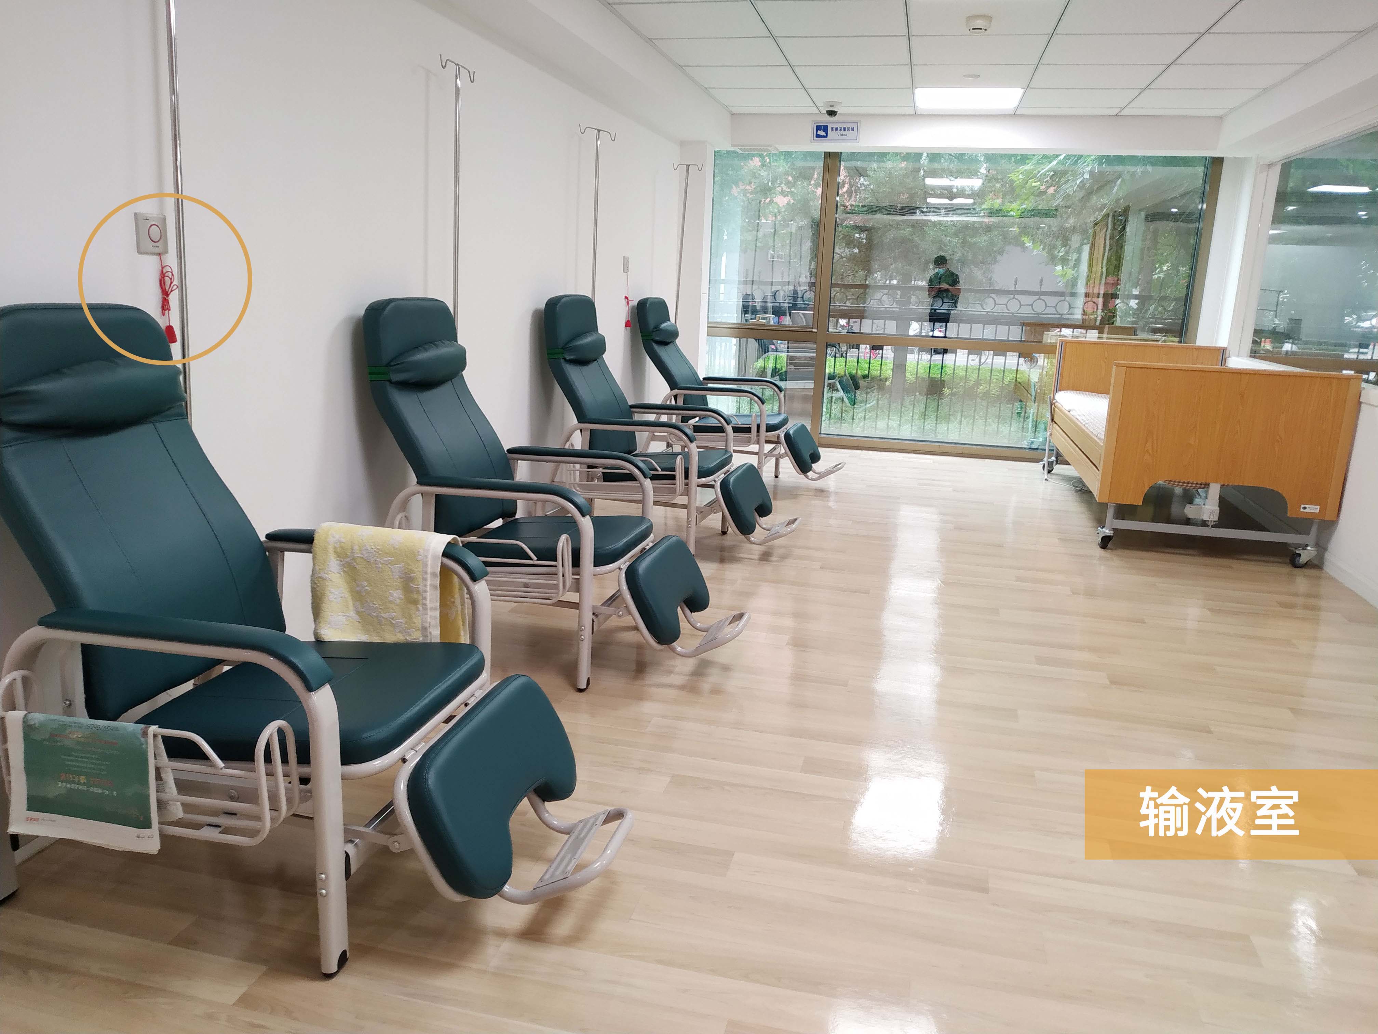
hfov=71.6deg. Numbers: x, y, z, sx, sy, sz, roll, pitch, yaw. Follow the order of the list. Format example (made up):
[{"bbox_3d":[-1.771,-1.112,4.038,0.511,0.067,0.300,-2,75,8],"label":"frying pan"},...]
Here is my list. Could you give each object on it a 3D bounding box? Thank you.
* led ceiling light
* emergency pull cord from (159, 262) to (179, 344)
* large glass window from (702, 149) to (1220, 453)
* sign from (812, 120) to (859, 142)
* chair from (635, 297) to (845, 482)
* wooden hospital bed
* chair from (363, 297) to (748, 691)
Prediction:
[{"bbox_3d":[1.692,-2.542,5.811,0.600,0.030,0.600,6,14,13],"label":"led ceiling light"},{"bbox_3d":[-1.174,-0.484,2.157,0.030,0.185,0.055,6,14,13],"label":"emergency pull cord"},{"bbox_3d":[1.815,-1.518,6.991,3.465,2.142,0.100,6,14,13],"label":"large glass window"},{"bbox_3d":[0.999,-2.634,6.532,0.317,0.140,0.010,6,14,13],"label":"sign"},{"bbox_3d":[0.315,-0.734,5.721,1.171,1.095,0.710,6,14,13],"label":"chair"},{"bbox_3d":[2.751,-0.472,5.487,1.066,0.916,2.104,6,14,13],"label":"wooden hospital bed"},{"bbox_3d":[-0.361,-0.099,3.020,1.171,1.095,0.710,6,14,13],"label":"chair"}]

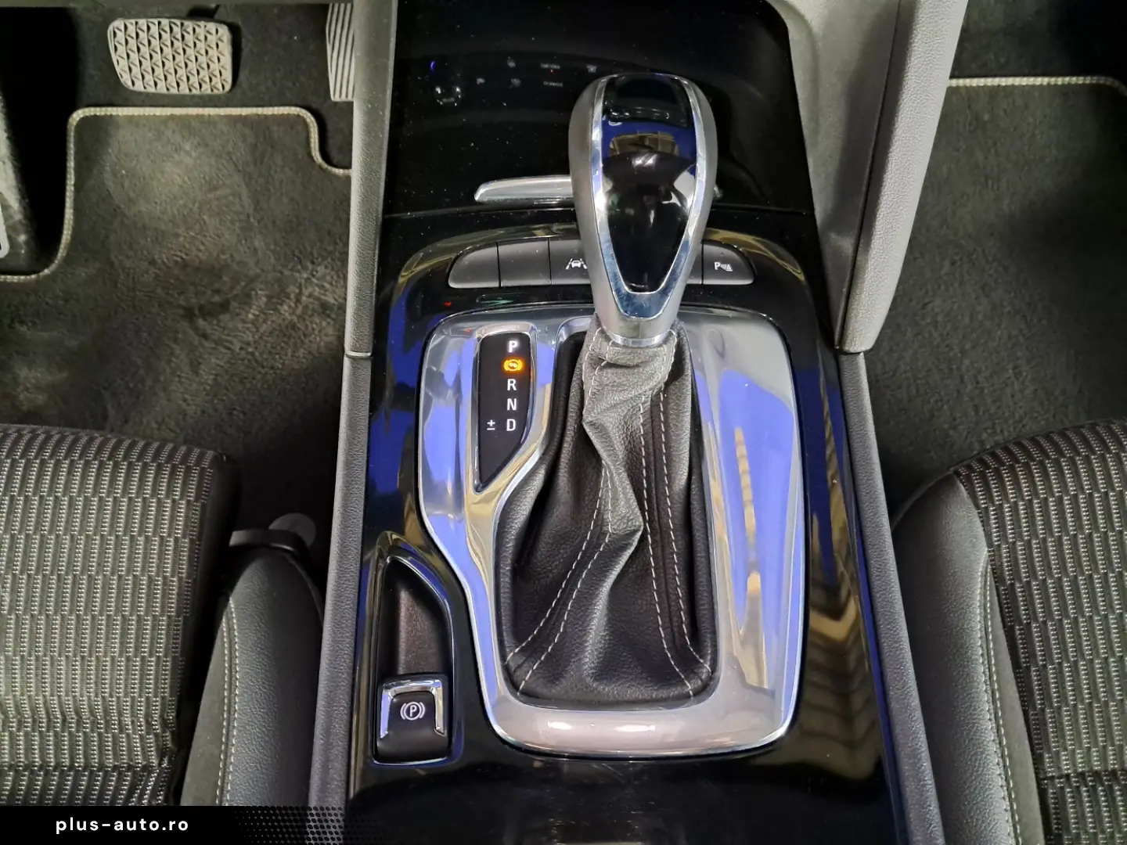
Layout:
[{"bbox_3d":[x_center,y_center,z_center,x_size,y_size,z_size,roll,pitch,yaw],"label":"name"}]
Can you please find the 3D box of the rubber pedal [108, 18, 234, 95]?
[{"bbox_3d":[-0.331,-0.313,0.749,0.104,0.064,0.022,-1,27,-3],"label":"rubber pedal"}]

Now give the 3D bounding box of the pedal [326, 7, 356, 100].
[{"bbox_3d":[-0.186,-0.349,0.785,0.050,0.118,0.025,-1,27,-3],"label":"pedal"}]

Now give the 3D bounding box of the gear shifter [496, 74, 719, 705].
[{"bbox_3d":[0.022,-0.006,0.352,0.100,0.168,0.215,-1,70,-3],"label":"gear shifter"}]

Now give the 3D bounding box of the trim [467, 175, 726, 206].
[{"bbox_3d":[0.018,-0.123,0.465,0.132,0.013,0.013,-1,47,-3],"label":"trim"}]

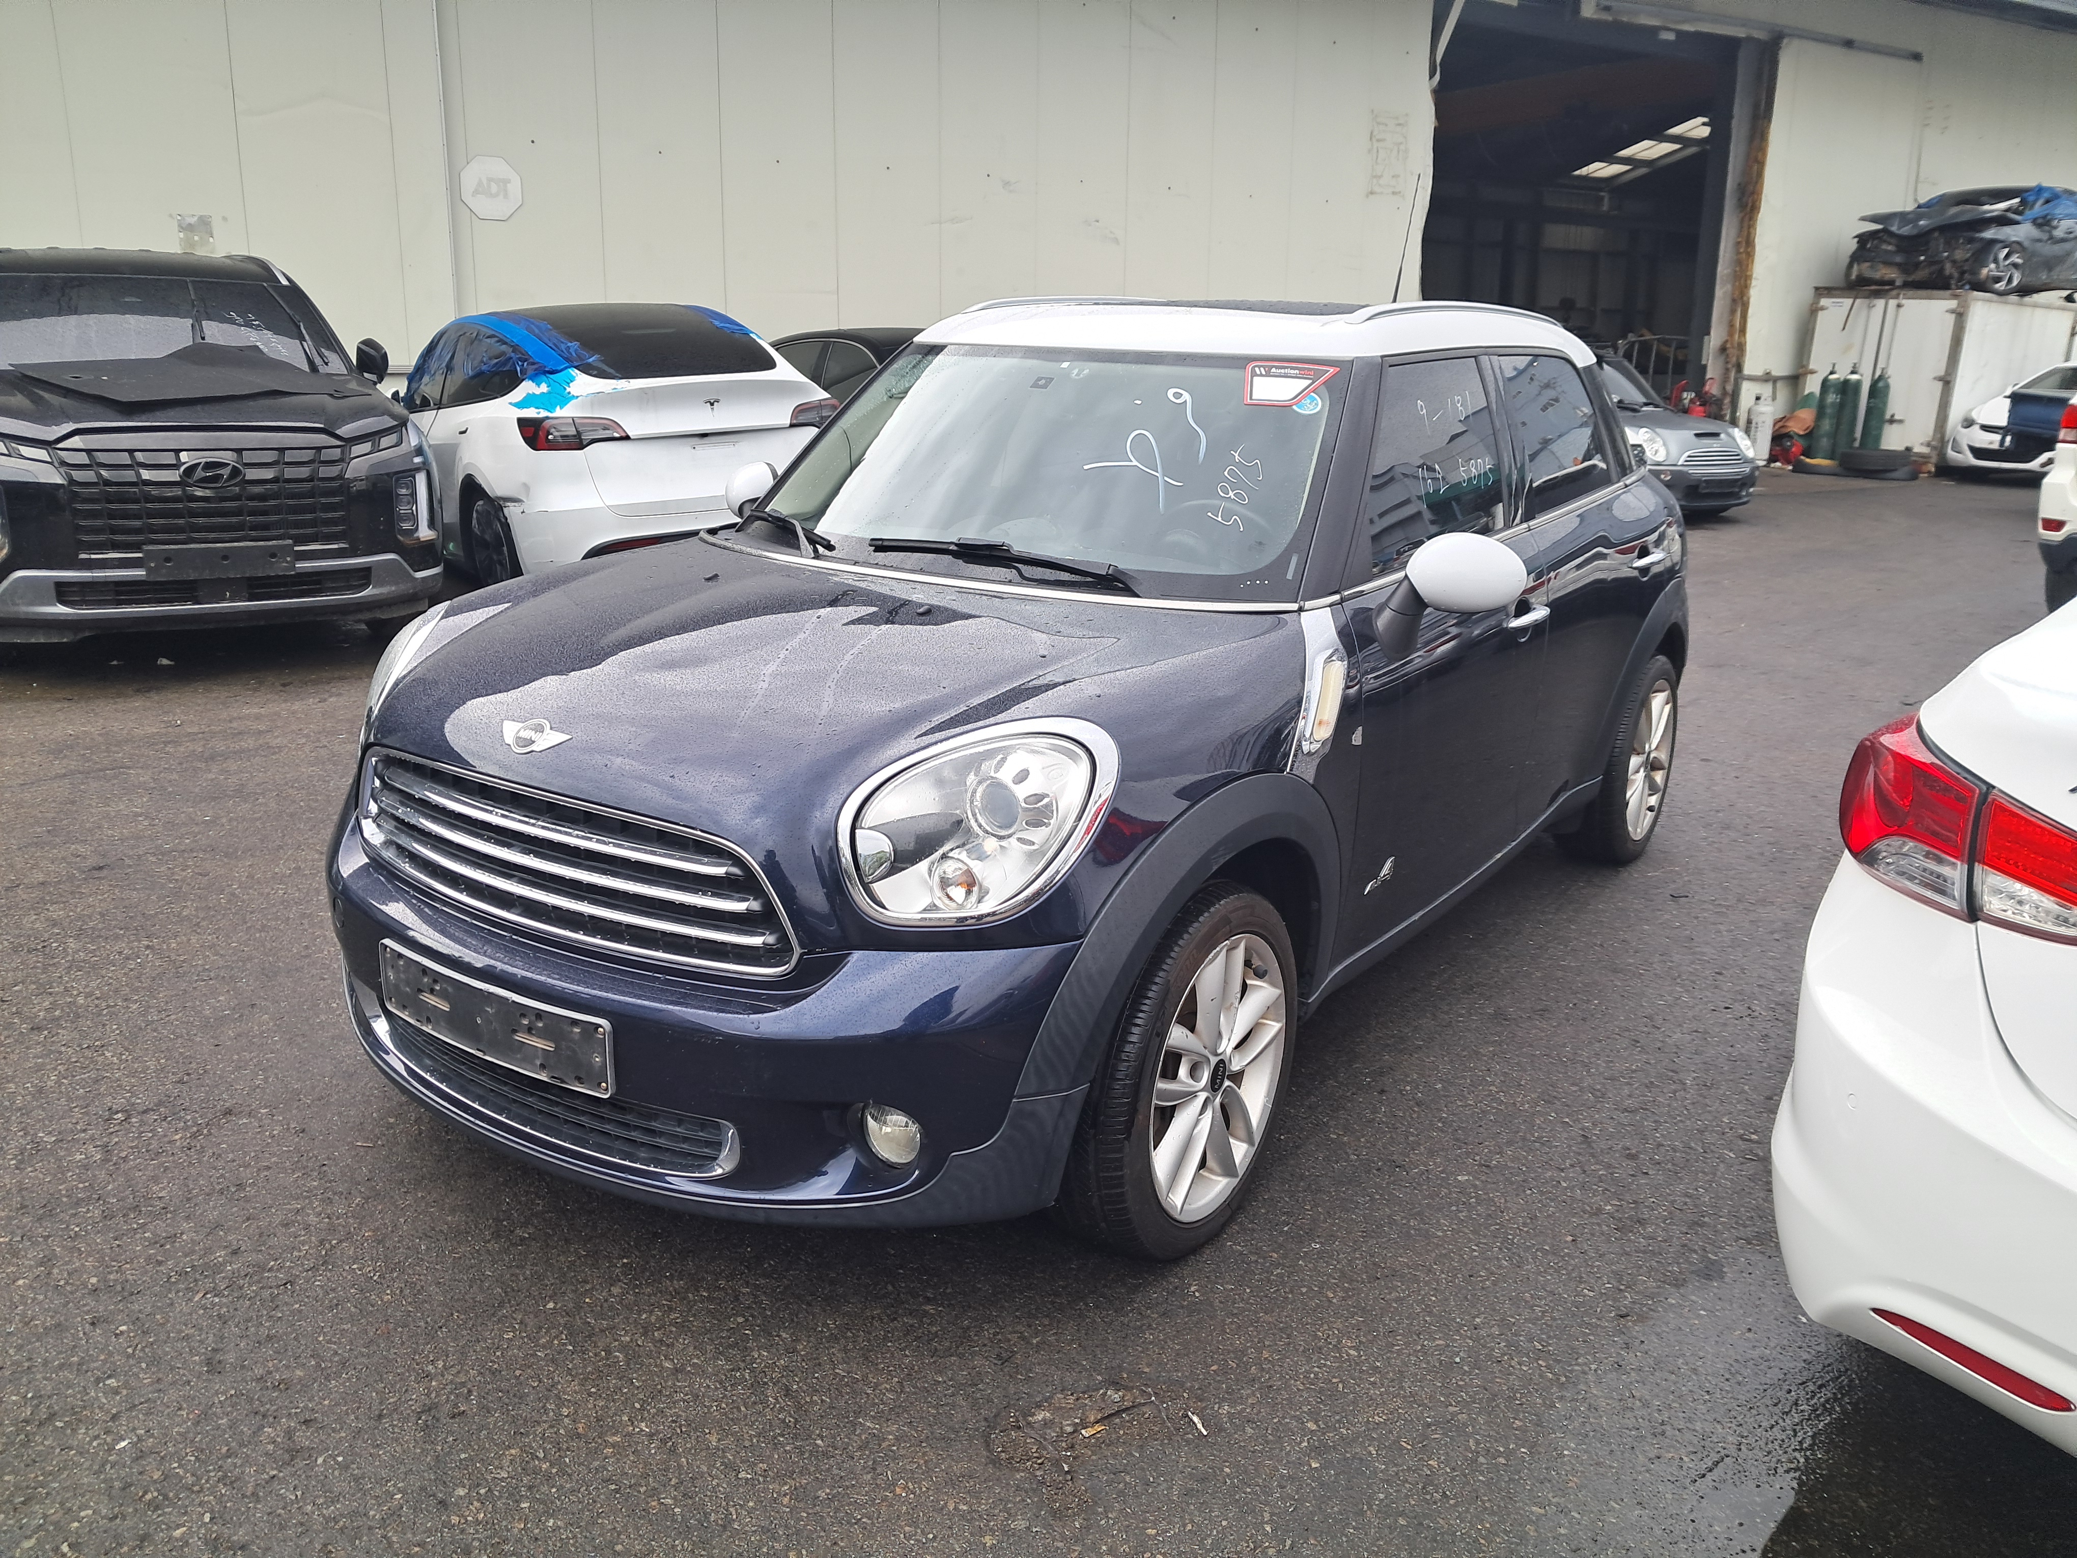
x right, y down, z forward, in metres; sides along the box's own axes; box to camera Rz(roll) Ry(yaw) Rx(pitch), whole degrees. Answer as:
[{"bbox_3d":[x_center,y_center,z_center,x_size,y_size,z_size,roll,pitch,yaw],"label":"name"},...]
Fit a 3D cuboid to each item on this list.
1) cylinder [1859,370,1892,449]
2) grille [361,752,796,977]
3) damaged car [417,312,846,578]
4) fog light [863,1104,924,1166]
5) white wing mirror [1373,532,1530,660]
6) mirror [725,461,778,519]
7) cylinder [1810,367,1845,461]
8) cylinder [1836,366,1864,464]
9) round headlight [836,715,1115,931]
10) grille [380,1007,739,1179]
[{"bbox_3d":[10.664,-4.576,20.649,0.235,1.254,0.235,9,17,25],"label":"cylinder"},{"bbox_3d":[-0.769,0.112,2.438,0.990,0.225,0.115,11,18,32],"label":"grille"},{"bbox_3d":[-2.702,-2.079,9.832,1.960,1.624,4.750,-7,18,-28],"label":"damaged car"},{"bbox_3d":[-0.198,0.496,2.296,0.095,0.092,0.065,11,18,32],"label":"fog light"},{"bbox_3d":[0.771,-0.340,2.994,0.205,0.235,0.190,11,18,32],"label":"white wing mirror"},{"bbox_3d":[-0.725,-0.642,3.959,0.205,0.235,0.190,11,18,32],"label":"mirror"},{"bbox_3d":[10.323,-4.749,21.168,0.235,1.295,0.235,8,17,24],"label":"cylinder"},{"bbox_3d":[10.534,-4.708,21.023,0.235,1.303,0.235,9,17,25],"label":"cylinder"},{"bbox_3d":[-0.076,0.057,2.274,0.295,0.270,0.320,11,18,32],"label":"round headlight"},{"bbox_3d":[-0.800,0.461,2.498,0.870,0.110,0.110,11,18,32],"label":"grille"}]

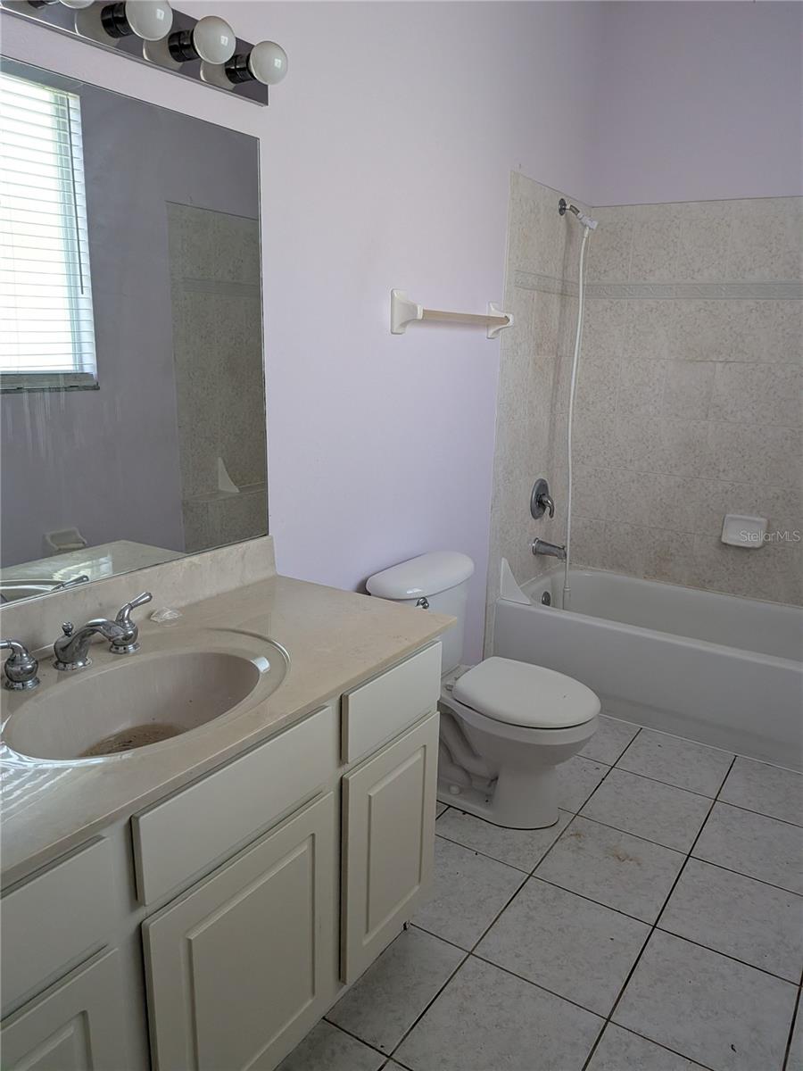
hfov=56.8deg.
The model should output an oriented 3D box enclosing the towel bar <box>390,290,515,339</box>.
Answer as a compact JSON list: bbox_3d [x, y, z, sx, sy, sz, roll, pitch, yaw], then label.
[{"bbox_3d":[0.200,-0.729,2.477,0.088,0.128,0.696,11,17,33],"label":"towel bar"}]

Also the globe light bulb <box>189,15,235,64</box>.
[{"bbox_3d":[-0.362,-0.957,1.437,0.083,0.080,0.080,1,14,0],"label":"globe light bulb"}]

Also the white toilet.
[{"bbox_3d":[0.280,0.493,2.349,0.715,0.703,0.510,11,17,33],"label":"white toilet"}]

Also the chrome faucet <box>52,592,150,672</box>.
[{"bbox_3d":[-0.514,0.182,1.398,0.205,0.113,0.220,11,17,33],"label":"chrome faucet"}]

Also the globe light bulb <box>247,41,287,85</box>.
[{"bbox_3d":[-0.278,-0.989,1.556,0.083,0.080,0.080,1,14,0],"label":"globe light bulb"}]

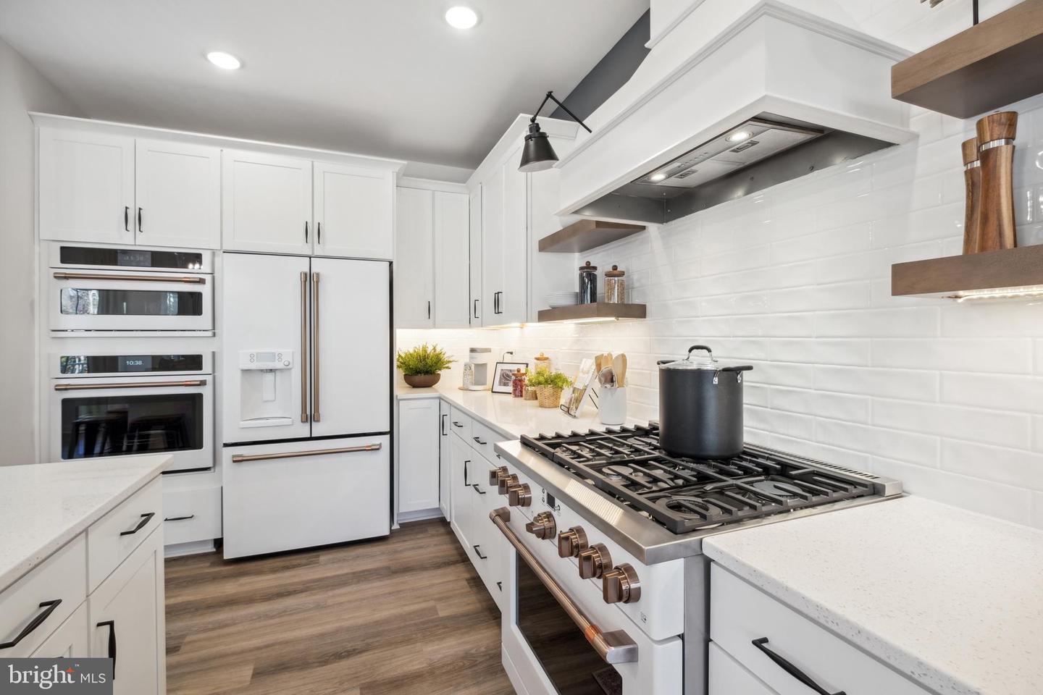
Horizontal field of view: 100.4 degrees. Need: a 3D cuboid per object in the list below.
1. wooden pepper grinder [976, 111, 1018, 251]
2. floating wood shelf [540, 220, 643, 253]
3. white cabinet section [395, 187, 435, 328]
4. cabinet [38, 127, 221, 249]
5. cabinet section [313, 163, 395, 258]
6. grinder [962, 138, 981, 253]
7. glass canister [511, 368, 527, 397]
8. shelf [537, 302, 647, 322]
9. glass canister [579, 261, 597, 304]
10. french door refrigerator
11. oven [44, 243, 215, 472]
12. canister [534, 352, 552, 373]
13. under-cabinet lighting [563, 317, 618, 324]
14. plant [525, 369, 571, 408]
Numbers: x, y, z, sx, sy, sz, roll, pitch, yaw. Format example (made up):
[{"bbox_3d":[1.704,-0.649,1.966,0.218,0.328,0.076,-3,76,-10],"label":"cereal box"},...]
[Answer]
[{"bbox_3d":[0.872,-0.294,0.799,0.052,0.255,0.052,0,1,-22],"label":"wooden pepper grinder"},{"bbox_3d":[0.335,-0.565,2.213,0.264,0.064,0.610,0,1,-22],"label":"floating wood shelf"},{"bbox_3d":[-0.880,-0.684,3.478,0.306,1.066,0.330,-1,1,-22],"label":"white cabinet section"},{"bbox_3d":[-2.351,-0.910,2.792,0.843,0.630,0.600,0,1,-22],"label":"cabinet"},{"bbox_3d":[-1.224,-0.910,3.182,0.497,0.604,0.570,-1,1,-22],"label":"cabinet section"},{"bbox_3d":[0.926,-0.296,0.880,0.052,0.255,0.052,0,1,-22],"label":"grinder"},{"bbox_3d":[-0.016,0.236,2.947,0.102,0.184,0.102,0,1,0],"label":"glass canister"},{"bbox_3d":[0.333,-0.170,2.235,0.261,0.061,0.620,0,1,-22],"label":"shelf"},{"bbox_3d":[0.350,-0.326,2.272,0.094,0.251,0.094,0,1,0],"label":"glass canister"},{"bbox_3d":[-1.410,0.342,2.990,0.906,1.807,0.840,0,1,-22],"label":"french door refrigerator"},{"bbox_3d":[-2.324,0.083,2.756,0.758,1.355,0.630,0,1,-22],"label":"oven"},{"bbox_3d":[0.135,0.181,2.861,0.100,0.293,0.100,0,1,-22],"label":"canister"},{"bbox_3d":[0.342,-0.131,2.240,0.030,0.015,0.520,0,1,-22],"label":"under-cabinet lighting"},{"bbox_3d":[0.167,0.236,2.536,0.250,0.216,0.240,0,1,-22],"label":"plant"}]

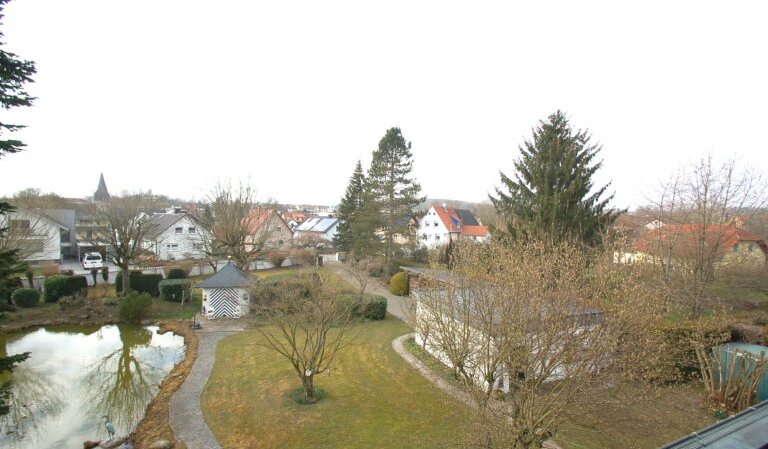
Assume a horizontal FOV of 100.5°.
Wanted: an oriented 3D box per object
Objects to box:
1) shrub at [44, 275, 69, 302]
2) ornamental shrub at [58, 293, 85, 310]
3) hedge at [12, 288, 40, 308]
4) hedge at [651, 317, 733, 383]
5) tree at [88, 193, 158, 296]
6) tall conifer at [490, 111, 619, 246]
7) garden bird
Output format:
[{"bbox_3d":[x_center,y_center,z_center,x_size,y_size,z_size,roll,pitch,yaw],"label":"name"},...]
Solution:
[{"bbox_3d":[-26.019,5.146,25.624,1.600,1.650,1.700,-2,3,-45],"label":"shrub"},{"bbox_3d":[-22.405,5.454,22.900,1.350,1.050,1.200,0,3,-18],"label":"ornamental shrub"},{"bbox_3d":[-29.418,5.950,26.386,1.450,1.400,1.500,3,4,45],"label":"hedge"},{"bbox_3d":[14.396,6.003,15.100,3.200,2.300,1.500,1,3,0],"label":"hedge"},{"bbox_3d":[-20.227,1.860,24.800,4.700,8.100,4.700,1,3,0],"label":"tree"},{"bbox_3d":[13.997,-1.447,25.958,9.600,15.600,9.600,-1,2,-27],"label":"tall conifer"},{"bbox_3d":[-9.003,6.589,10.400,0.400,0.820,0.180,-1,4,-37],"label":"garden bird"}]

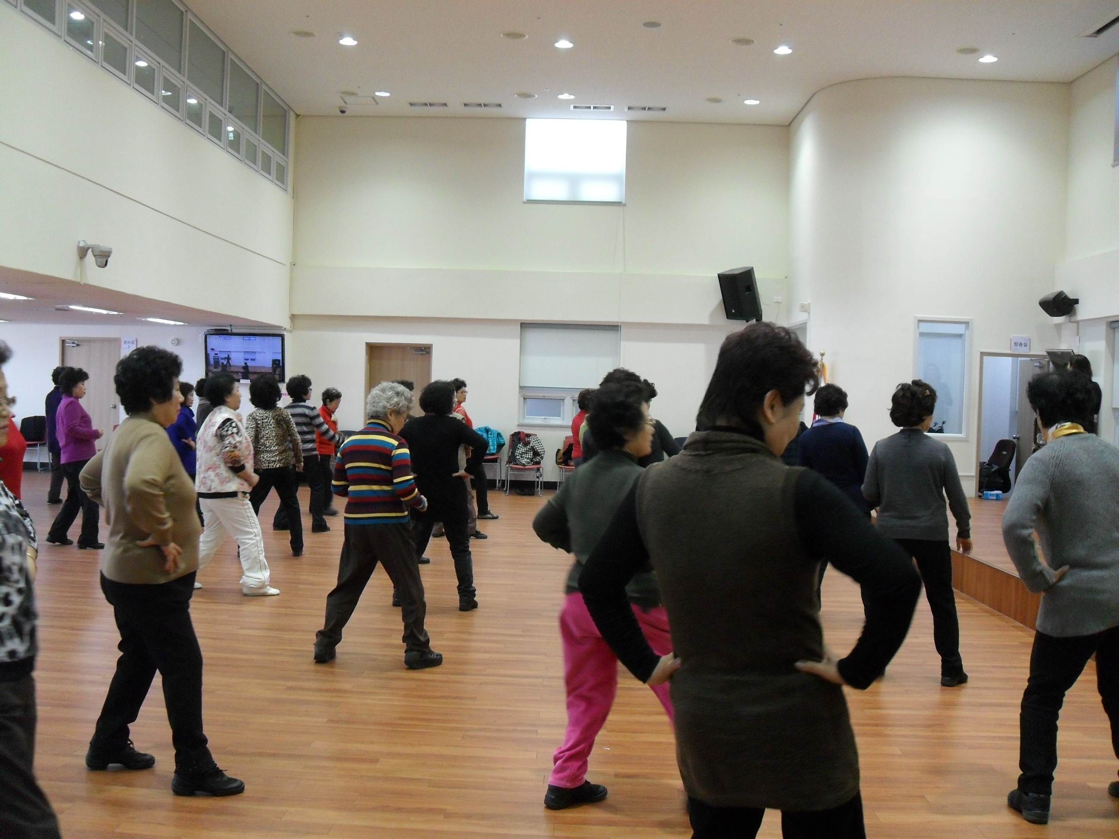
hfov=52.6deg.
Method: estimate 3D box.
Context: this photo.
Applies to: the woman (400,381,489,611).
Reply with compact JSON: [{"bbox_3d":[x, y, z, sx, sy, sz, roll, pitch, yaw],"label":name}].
[{"bbox_3d":[-0.785,0.487,7.480,0.610,1.490,0.420,2,1,27],"label":"woman"}]

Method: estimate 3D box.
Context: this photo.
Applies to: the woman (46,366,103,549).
[{"bbox_3d":[-4.150,0.323,9.750,0.540,1.540,0.460,1,1,-17],"label":"woman"}]

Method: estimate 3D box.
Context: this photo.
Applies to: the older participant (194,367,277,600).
[{"bbox_3d":[-2.280,0.436,7.770,0.660,1.500,0.460,1,1,-16],"label":"older participant"}]

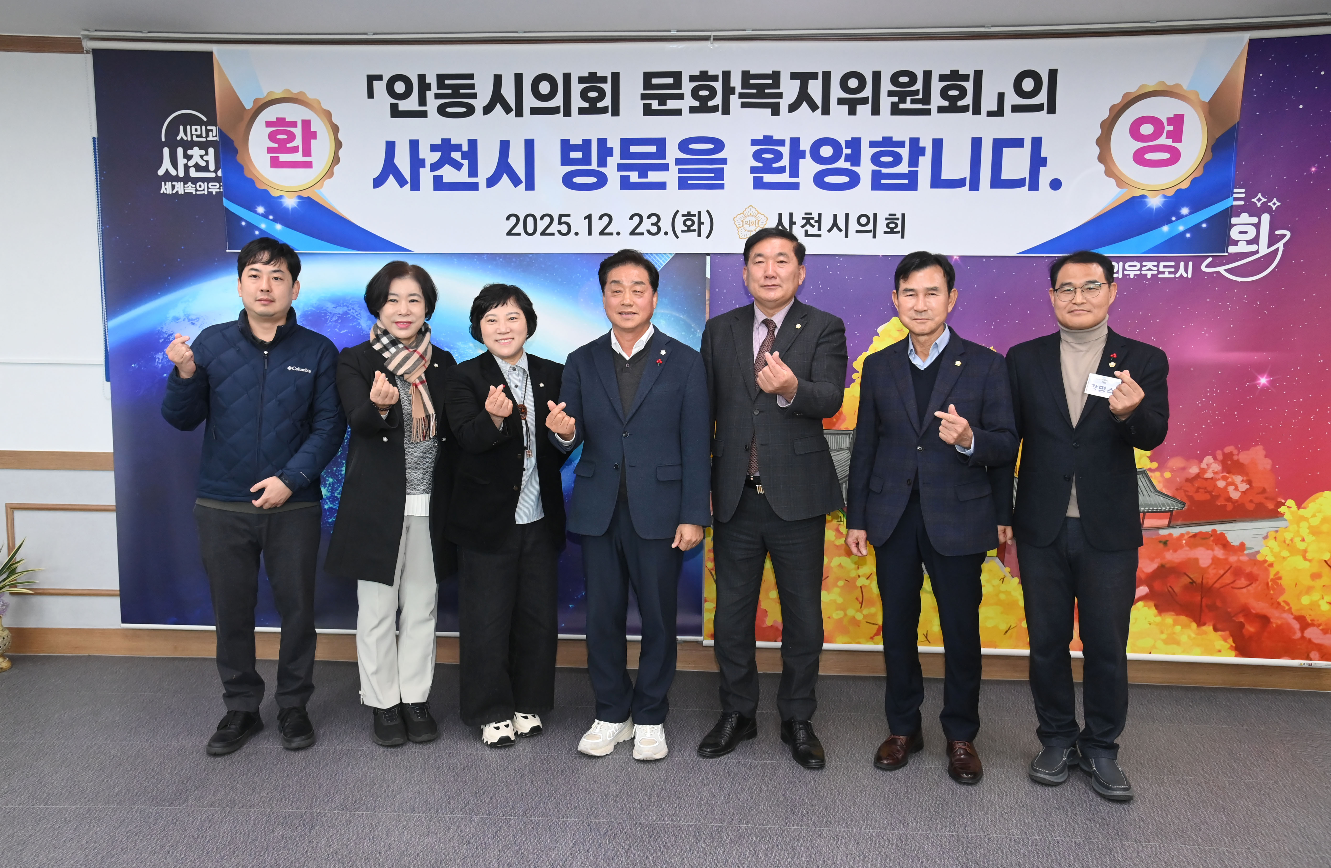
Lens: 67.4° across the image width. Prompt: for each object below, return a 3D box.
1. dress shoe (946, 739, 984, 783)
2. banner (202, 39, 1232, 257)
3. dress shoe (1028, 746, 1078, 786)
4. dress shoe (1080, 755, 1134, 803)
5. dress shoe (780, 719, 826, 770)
[{"bbox_3d":[0.982,1.044,3.314,0.105,0.105,0.280,1,5,6],"label":"dress shoe"},{"bbox_3d":[0.181,-1.135,3.979,4.000,0.805,0.020,1,5,3],"label":"banner"},{"bbox_3d":[1.281,1.042,3.287,0.112,0.115,0.285,4,7,33],"label":"dress shoe"},{"bbox_3d":[1.399,1.052,3.196,0.112,0.115,0.285,0,6,-3],"label":"dress shoe"},{"bbox_3d":[0.465,1.027,3.397,0.105,0.110,0.290,-1,6,-12],"label":"dress shoe"}]

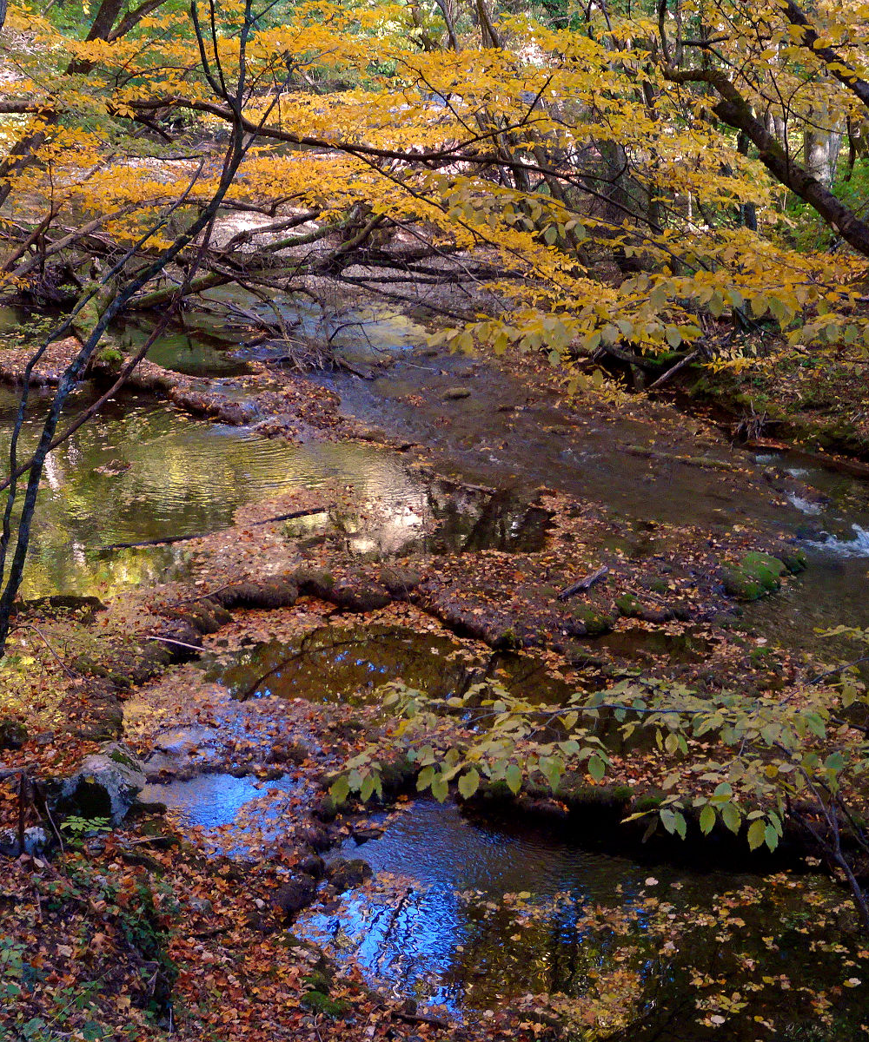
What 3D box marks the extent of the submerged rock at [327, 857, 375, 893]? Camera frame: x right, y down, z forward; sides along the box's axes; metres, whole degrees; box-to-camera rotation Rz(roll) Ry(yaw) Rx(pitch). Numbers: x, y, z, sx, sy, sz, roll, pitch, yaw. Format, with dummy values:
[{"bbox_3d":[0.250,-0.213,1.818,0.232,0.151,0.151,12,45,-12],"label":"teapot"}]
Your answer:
[{"bbox_3d":[-0.593,2.520,10.181,0.330,0.190,0.240,0,19,0],"label":"submerged rock"}]

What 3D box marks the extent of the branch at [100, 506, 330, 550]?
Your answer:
[{"bbox_3d":[-2.145,0.050,14.914,2.577,0.090,0.200,-11,21,-29],"label":"branch"}]

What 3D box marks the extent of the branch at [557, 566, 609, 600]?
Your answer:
[{"bbox_3d":[1.388,0.568,13.446,0.100,0.100,0.757,14,23,37],"label":"branch"}]

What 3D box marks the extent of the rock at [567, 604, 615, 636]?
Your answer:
[{"bbox_3d":[1.425,0.911,13.036,0.420,0.220,0.280,0,19,0],"label":"rock"}]

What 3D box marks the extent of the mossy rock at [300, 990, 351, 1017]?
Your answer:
[{"bbox_3d":[-0.621,2.768,8.272,0.290,0.120,0.160,3,19,9],"label":"mossy rock"}]

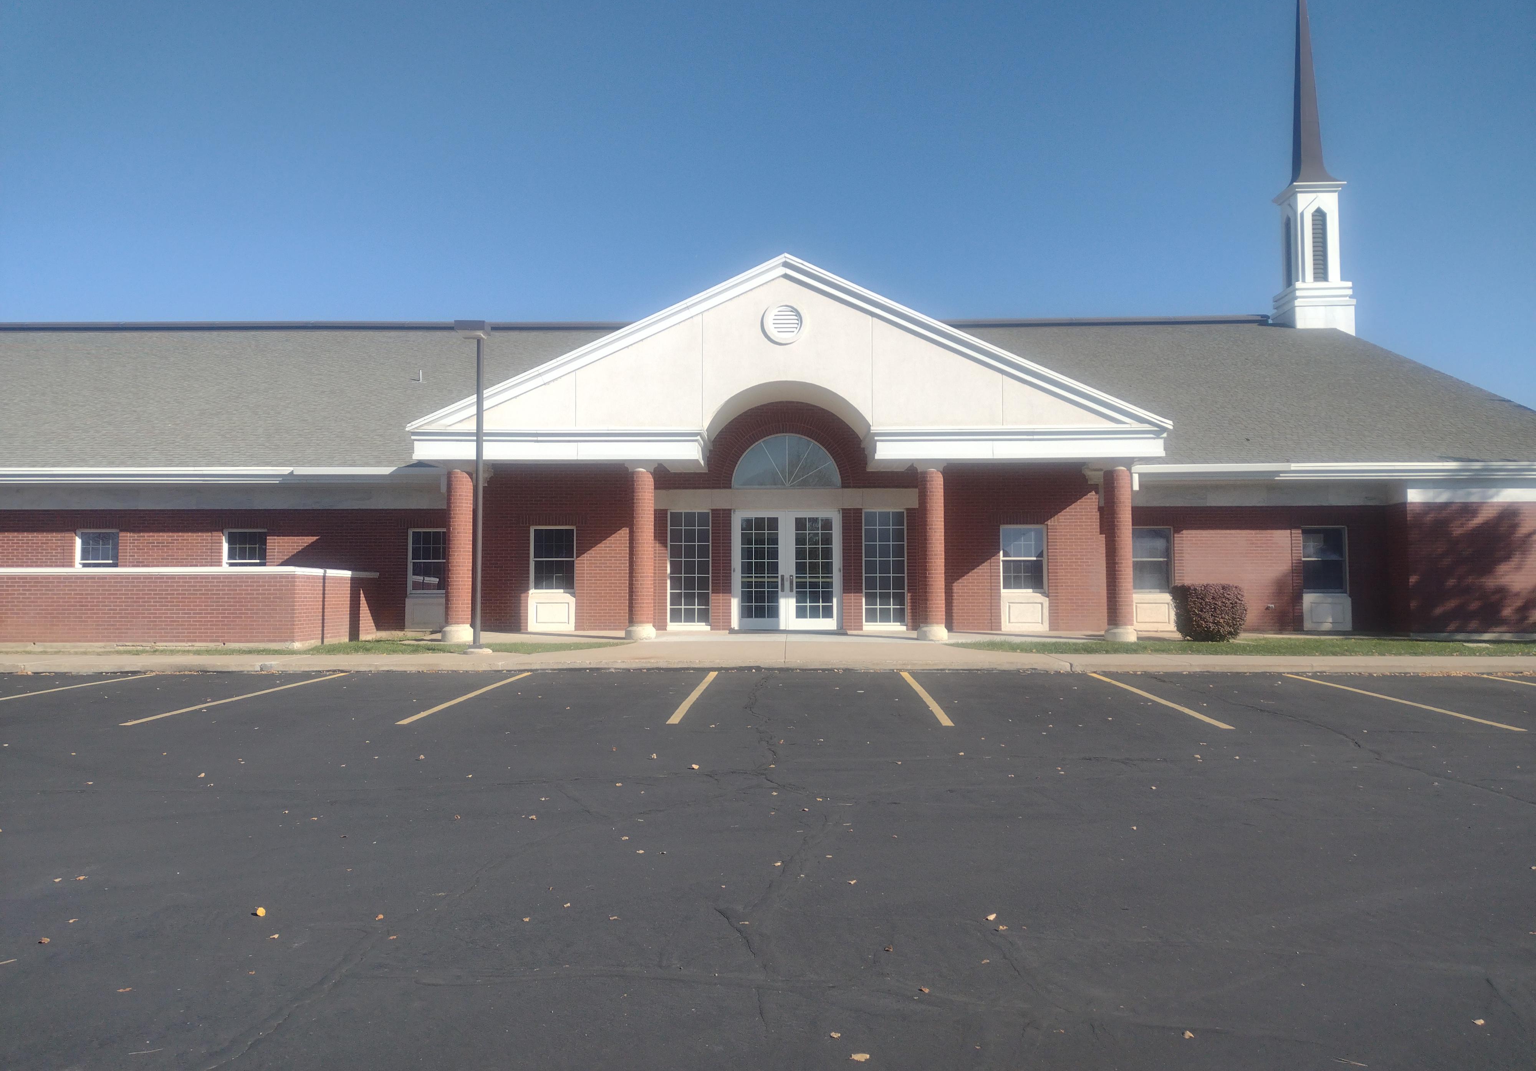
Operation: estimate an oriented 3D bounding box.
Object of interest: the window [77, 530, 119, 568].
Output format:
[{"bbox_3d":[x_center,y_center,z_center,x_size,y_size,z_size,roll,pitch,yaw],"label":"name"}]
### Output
[{"bbox_3d":[-14.156,0.565,25.332,0.915,1.355,0.140,0,-3,2],"label":"window"}]

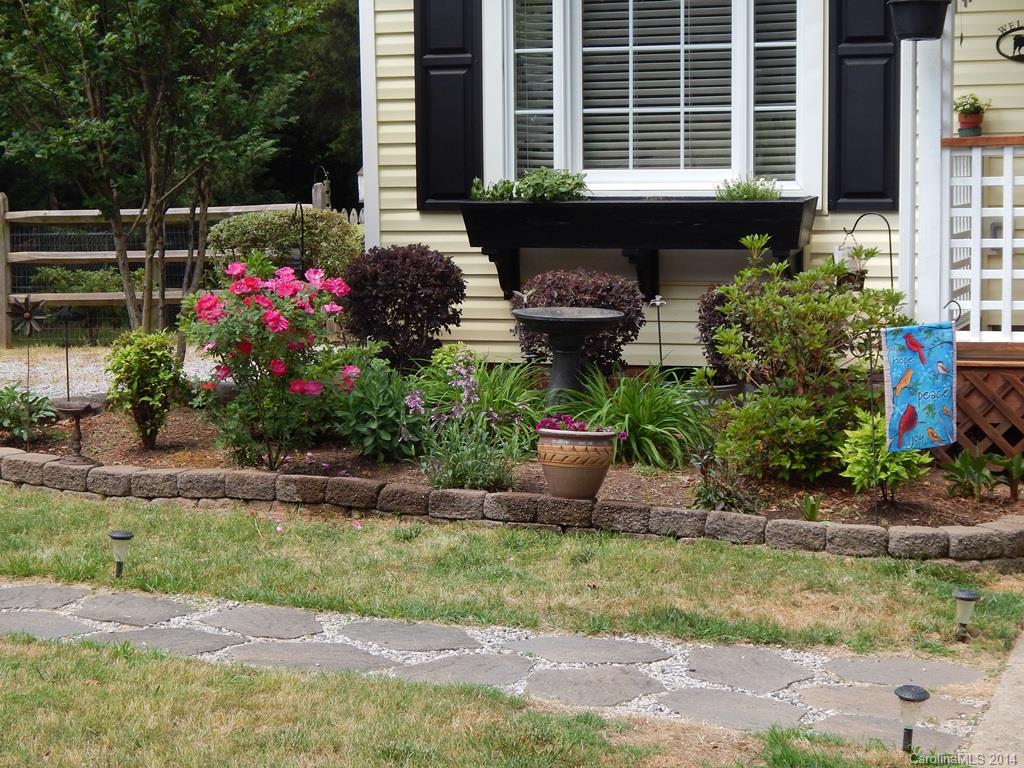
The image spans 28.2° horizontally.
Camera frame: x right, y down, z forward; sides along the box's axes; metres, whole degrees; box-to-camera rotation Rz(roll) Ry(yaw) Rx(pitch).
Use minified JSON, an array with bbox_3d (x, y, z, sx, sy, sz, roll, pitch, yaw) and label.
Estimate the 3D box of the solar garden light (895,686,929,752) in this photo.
[{"bbox_3d":[1.016,0.852,5.200,0.088,0.170,0.088,6,8,12],"label":"solar garden light"}]

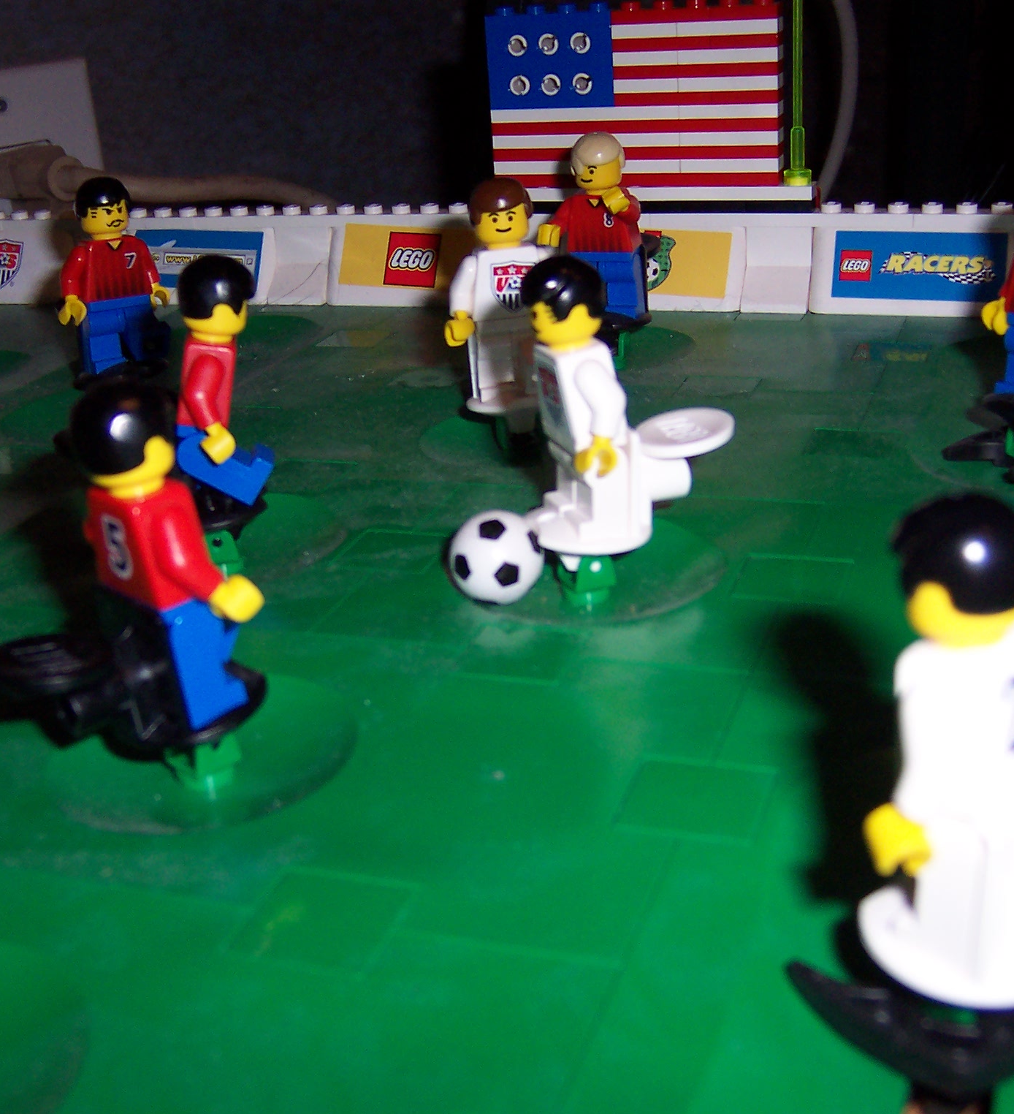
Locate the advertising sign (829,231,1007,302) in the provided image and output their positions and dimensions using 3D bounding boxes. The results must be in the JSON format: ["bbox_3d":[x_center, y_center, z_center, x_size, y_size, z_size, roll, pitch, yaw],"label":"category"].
[{"bbox_3d":[0.096,-0.067,0.359,0.040,0.016,0.003,4,-1,19],"label":"advertising sign"}]

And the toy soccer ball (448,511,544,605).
[{"bbox_3d":[-0.001,0.000,0.228,0.014,0.014,0.014,-3,22,1],"label":"toy soccer ball"}]

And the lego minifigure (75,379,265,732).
[{"bbox_3d":[-0.042,-0.001,0.186,0.015,0.043,0.027,-25,26,-35],"label":"lego minifigure"}]

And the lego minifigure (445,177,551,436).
[{"bbox_3d":[0.000,-0.049,0.300,0.027,0.048,0.018,-8,17,-10],"label":"lego minifigure"}]

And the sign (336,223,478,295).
[{"bbox_3d":[-0.024,-0.078,0.401,0.040,0.016,0.003,4,-1,19],"label":"sign"}]

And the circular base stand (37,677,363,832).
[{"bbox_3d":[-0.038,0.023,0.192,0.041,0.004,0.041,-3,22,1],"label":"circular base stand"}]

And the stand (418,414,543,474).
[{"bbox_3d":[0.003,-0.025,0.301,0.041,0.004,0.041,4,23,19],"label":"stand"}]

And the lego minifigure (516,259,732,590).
[{"bbox_3d":[0.017,-0.020,0.228,0.032,0.050,0.026,-12,13,-9],"label":"lego minifigure"}]

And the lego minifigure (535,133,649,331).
[{"bbox_3d":[0.021,-0.075,0.355,0.026,0.044,0.017,3,22,23],"label":"lego minifigure"}]

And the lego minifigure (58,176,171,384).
[{"bbox_3d":[-0.088,-0.061,0.340,0.027,0.044,0.015,-19,26,-38],"label":"lego minifigure"}]

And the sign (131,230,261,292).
[{"bbox_3d":[-0.084,-0.081,0.421,0.040,0.016,0.003,4,-1,19],"label":"sign"}]

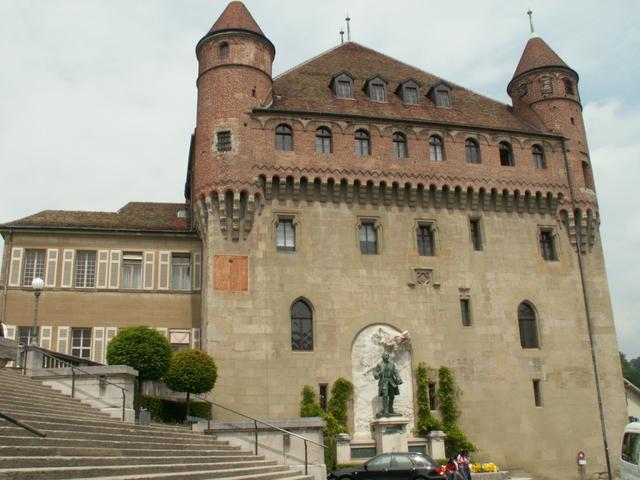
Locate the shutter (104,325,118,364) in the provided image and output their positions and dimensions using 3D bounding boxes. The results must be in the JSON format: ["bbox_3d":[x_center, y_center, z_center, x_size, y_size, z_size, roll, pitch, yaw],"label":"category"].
[{"bbox_3d":[-9.932,5.102,30.901,0.534,1.849,0.060,2,-16,-13],"label":"shutter"}]

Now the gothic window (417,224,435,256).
[{"bbox_3d":[5.740,-0.021,35.113,1.009,1.893,0.300,2,-16,-16],"label":"gothic window"}]

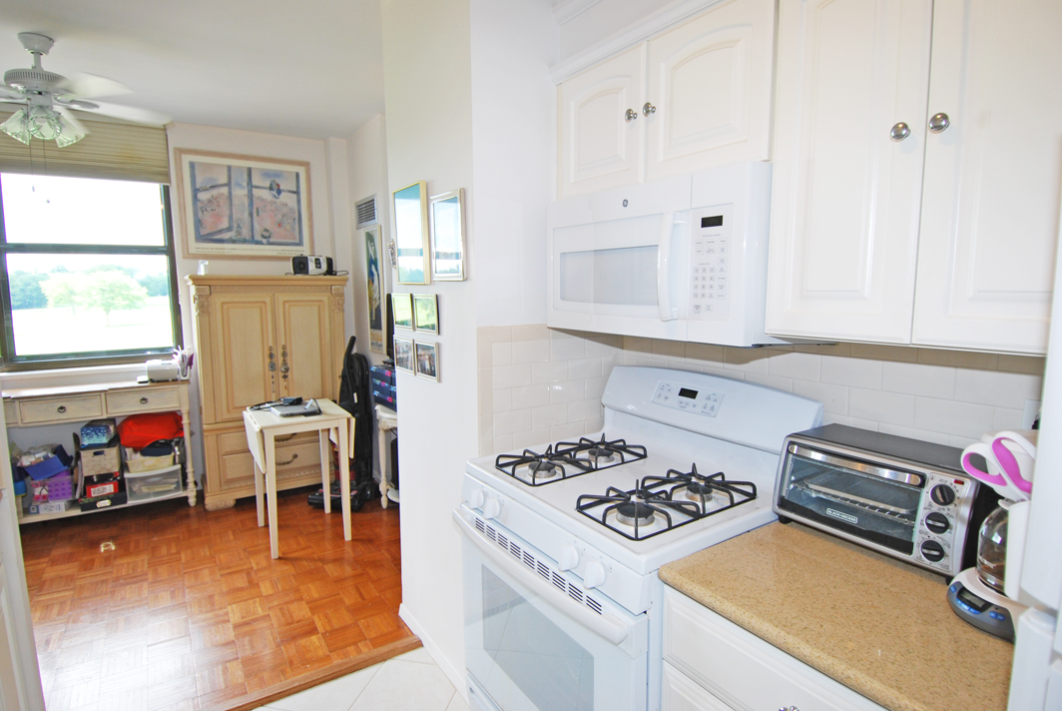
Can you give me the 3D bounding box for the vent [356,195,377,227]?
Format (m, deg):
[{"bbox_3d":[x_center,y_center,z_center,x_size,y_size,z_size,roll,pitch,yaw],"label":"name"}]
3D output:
[{"bbox_3d":[-1.178,-1.010,3.971,0.022,0.187,0.479,-5,8,-33],"label":"vent"}]

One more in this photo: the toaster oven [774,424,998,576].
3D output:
[{"bbox_3d":[0.771,0.294,1.228,0.235,0.223,0.377,-5,8,-33],"label":"toaster oven"}]

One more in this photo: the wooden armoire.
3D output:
[{"bbox_3d":[-1.833,0.206,4.018,0.984,1.522,0.505,-5,8,-33],"label":"wooden armoire"}]

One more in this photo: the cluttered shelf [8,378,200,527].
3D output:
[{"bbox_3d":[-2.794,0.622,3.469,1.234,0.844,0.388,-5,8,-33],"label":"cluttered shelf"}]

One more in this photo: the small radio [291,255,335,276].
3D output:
[{"bbox_3d":[-1.571,-0.643,4.053,0.260,0.135,0.160,-7,10,-43],"label":"small radio"}]

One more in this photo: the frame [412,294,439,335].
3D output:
[{"bbox_3d":[-0.383,-0.150,2.029,0.016,0.142,0.187,-5,8,-33],"label":"frame"}]

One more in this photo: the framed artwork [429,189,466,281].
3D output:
[{"bbox_3d":[-0.273,-0.382,1.826,0.024,0.277,0.210,-5,8,-33],"label":"framed artwork"}]

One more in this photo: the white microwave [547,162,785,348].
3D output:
[{"bbox_3d":[0.402,-0.273,1.618,0.369,0.411,0.772,-5,8,-33],"label":"white microwave"}]

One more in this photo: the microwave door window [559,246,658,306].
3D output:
[{"bbox_3d":[0.215,-0.226,1.610,0.022,0.153,0.410,-6,9,-34],"label":"microwave door window"}]

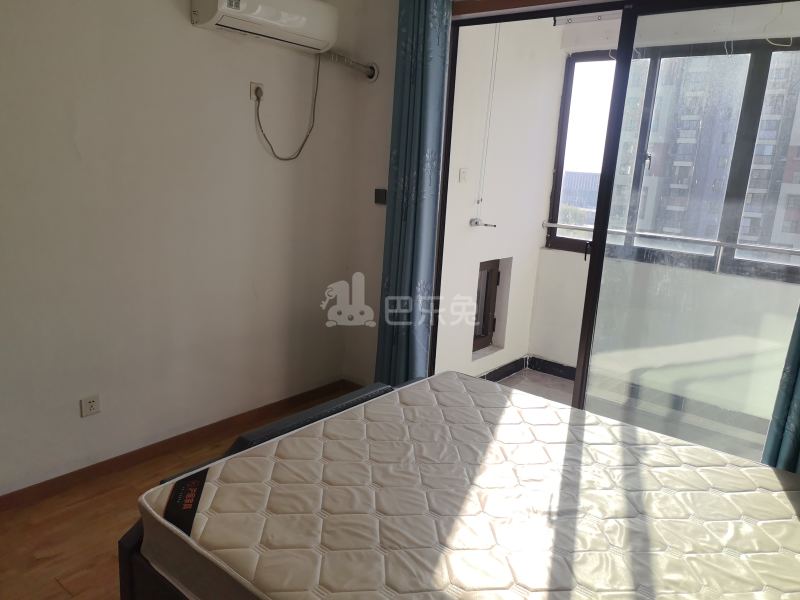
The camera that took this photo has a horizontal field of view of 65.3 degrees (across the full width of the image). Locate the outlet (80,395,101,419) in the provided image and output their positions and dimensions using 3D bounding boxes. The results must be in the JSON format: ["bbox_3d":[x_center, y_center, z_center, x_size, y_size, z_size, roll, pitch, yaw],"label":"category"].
[{"bbox_3d":[-1.373,0.467,2.766,0.012,0.086,0.086,12,15,37],"label":"outlet"}]

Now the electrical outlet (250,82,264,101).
[{"bbox_3d":[-0.728,-1.060,3.172,0.012,0.086,0.086,12,15,37],"label":"electrical outlet"}]

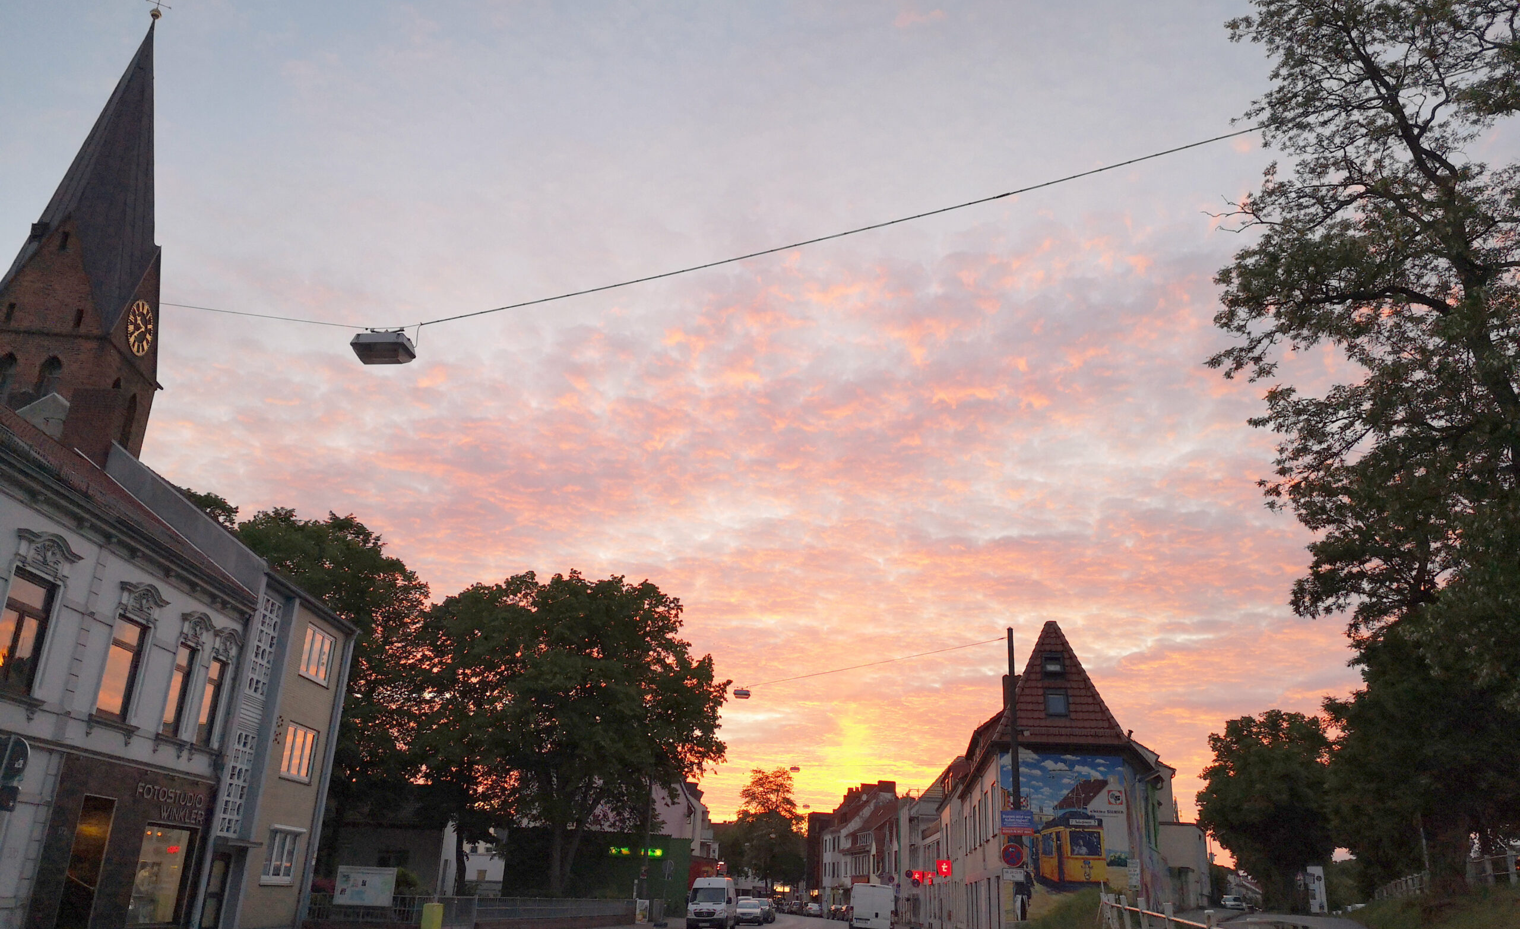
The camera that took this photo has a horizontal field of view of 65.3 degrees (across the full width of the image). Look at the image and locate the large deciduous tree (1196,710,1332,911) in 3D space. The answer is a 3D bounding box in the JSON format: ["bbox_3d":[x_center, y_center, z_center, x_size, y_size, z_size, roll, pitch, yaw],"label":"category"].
[{"bbox_3d":[33.003,22.523,77.546,8.263,12.915,8.263,-5,-22,22],"label":"large deciduous tree"}]

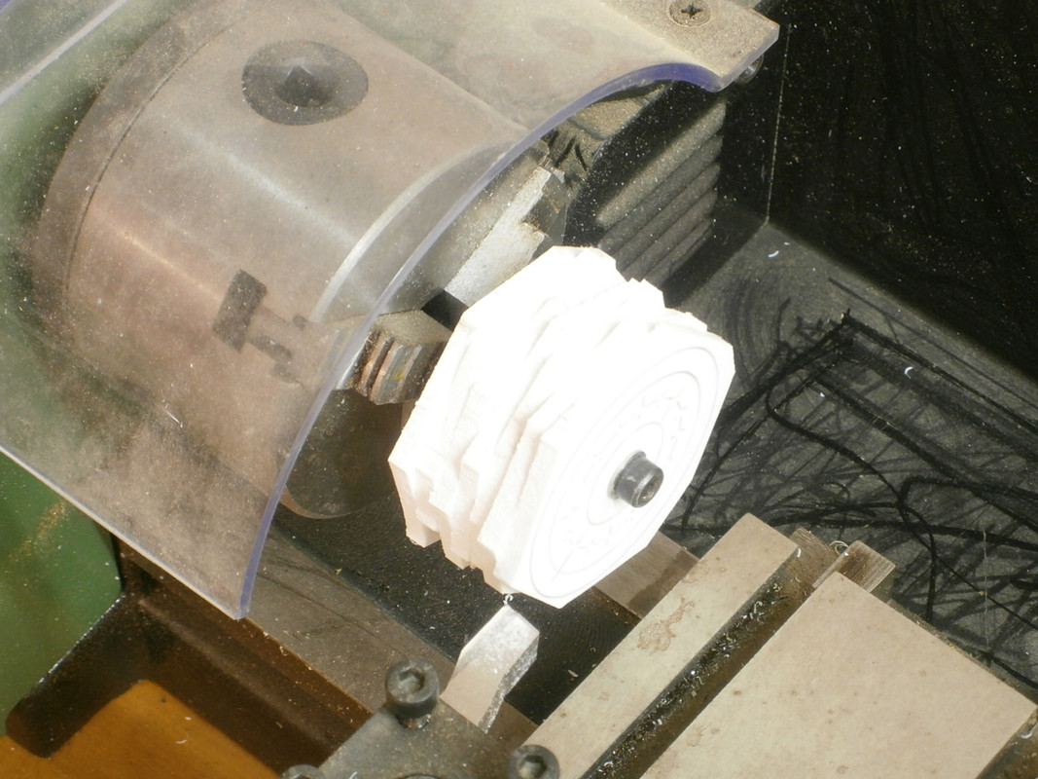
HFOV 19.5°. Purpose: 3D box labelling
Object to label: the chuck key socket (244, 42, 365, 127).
[{"bbox_3d":[-0.038,-0.051,0.533,0.022,0.009,0.022,3,46,-3],"label":"chuck key socket"}]

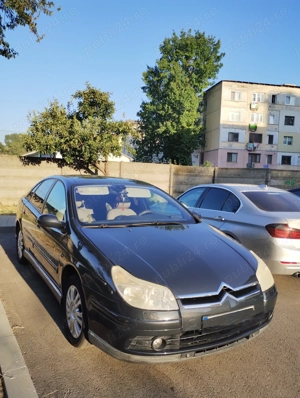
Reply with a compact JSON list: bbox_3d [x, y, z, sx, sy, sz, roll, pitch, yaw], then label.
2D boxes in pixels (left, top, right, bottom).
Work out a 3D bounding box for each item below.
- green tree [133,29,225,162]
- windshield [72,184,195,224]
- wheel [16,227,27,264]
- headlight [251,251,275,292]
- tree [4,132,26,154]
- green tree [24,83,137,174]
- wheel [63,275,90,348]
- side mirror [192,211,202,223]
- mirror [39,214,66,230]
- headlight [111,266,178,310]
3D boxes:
[{"bbox_3d":[2.562,-7.614,28.505,7.600,14.429,7.200,3,4,0],"label":"green tree"},{"bbox_3d":[-0.217,0.042,3.692,1.430,0.150,0.977,1,29,-31],"label":"windshield"},{"bbox_3d":[-1.986,0.727,5.140,0.210,0.640,0.640,1,5,-31],"label":"wheel"},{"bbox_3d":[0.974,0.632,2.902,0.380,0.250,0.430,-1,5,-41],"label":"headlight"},{"bbox_3d":[-19.890,-6.383,48.247,5.000,7.055,5.000,3,4,0],"label":"tree"},{"bbox_3d":[-2.342,-1.741,11.157,3.800,4.482,3.500,3,4,0],"label":"green tree"},{"bbox_3d":[-0.573,0.965,2.792,0.210,0.640,0.640,1,5,-31],"label":"wheel"},{"bbox_3d":[0.601,0.242,4.116,0.250,0.160,0.140,1,5,-31],"label":"side mirror"},{"bbox_3d":[-0.970,0.226,3.157,0.250,0.160,0.140,1,5,-31],"label":"mirror"},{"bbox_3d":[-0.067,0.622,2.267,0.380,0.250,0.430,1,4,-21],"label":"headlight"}]

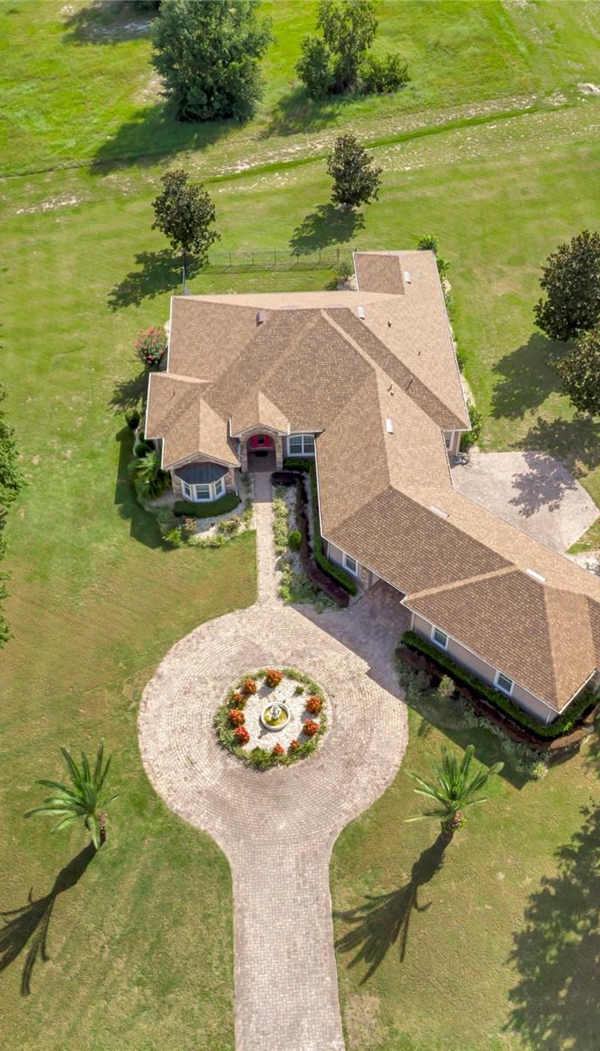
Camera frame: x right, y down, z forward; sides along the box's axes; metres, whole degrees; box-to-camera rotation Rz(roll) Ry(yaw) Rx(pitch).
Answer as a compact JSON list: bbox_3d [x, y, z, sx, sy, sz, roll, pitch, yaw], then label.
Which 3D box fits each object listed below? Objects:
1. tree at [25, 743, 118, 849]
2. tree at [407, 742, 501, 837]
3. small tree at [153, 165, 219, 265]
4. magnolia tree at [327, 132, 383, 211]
[{"bbox_3d":[-10.168,13.431,45.371,4.500,5.800,4.600,-1,49,0],"label":"tree"},{"bbox_3d":[7.068,12.964,45.437,4.500,5.800,4.200,-1,49,0],"label":"tree"},{"bbox_3d":[-9.194,-24.854,77.900,5.432,6.893,5.382,-1,49,0],"label":"small tree"},{"bbox_3d":[4.422,-29.717,82.231,4.569,6.330,4.576,-1,49,0],"label":"magnolia tree"}]

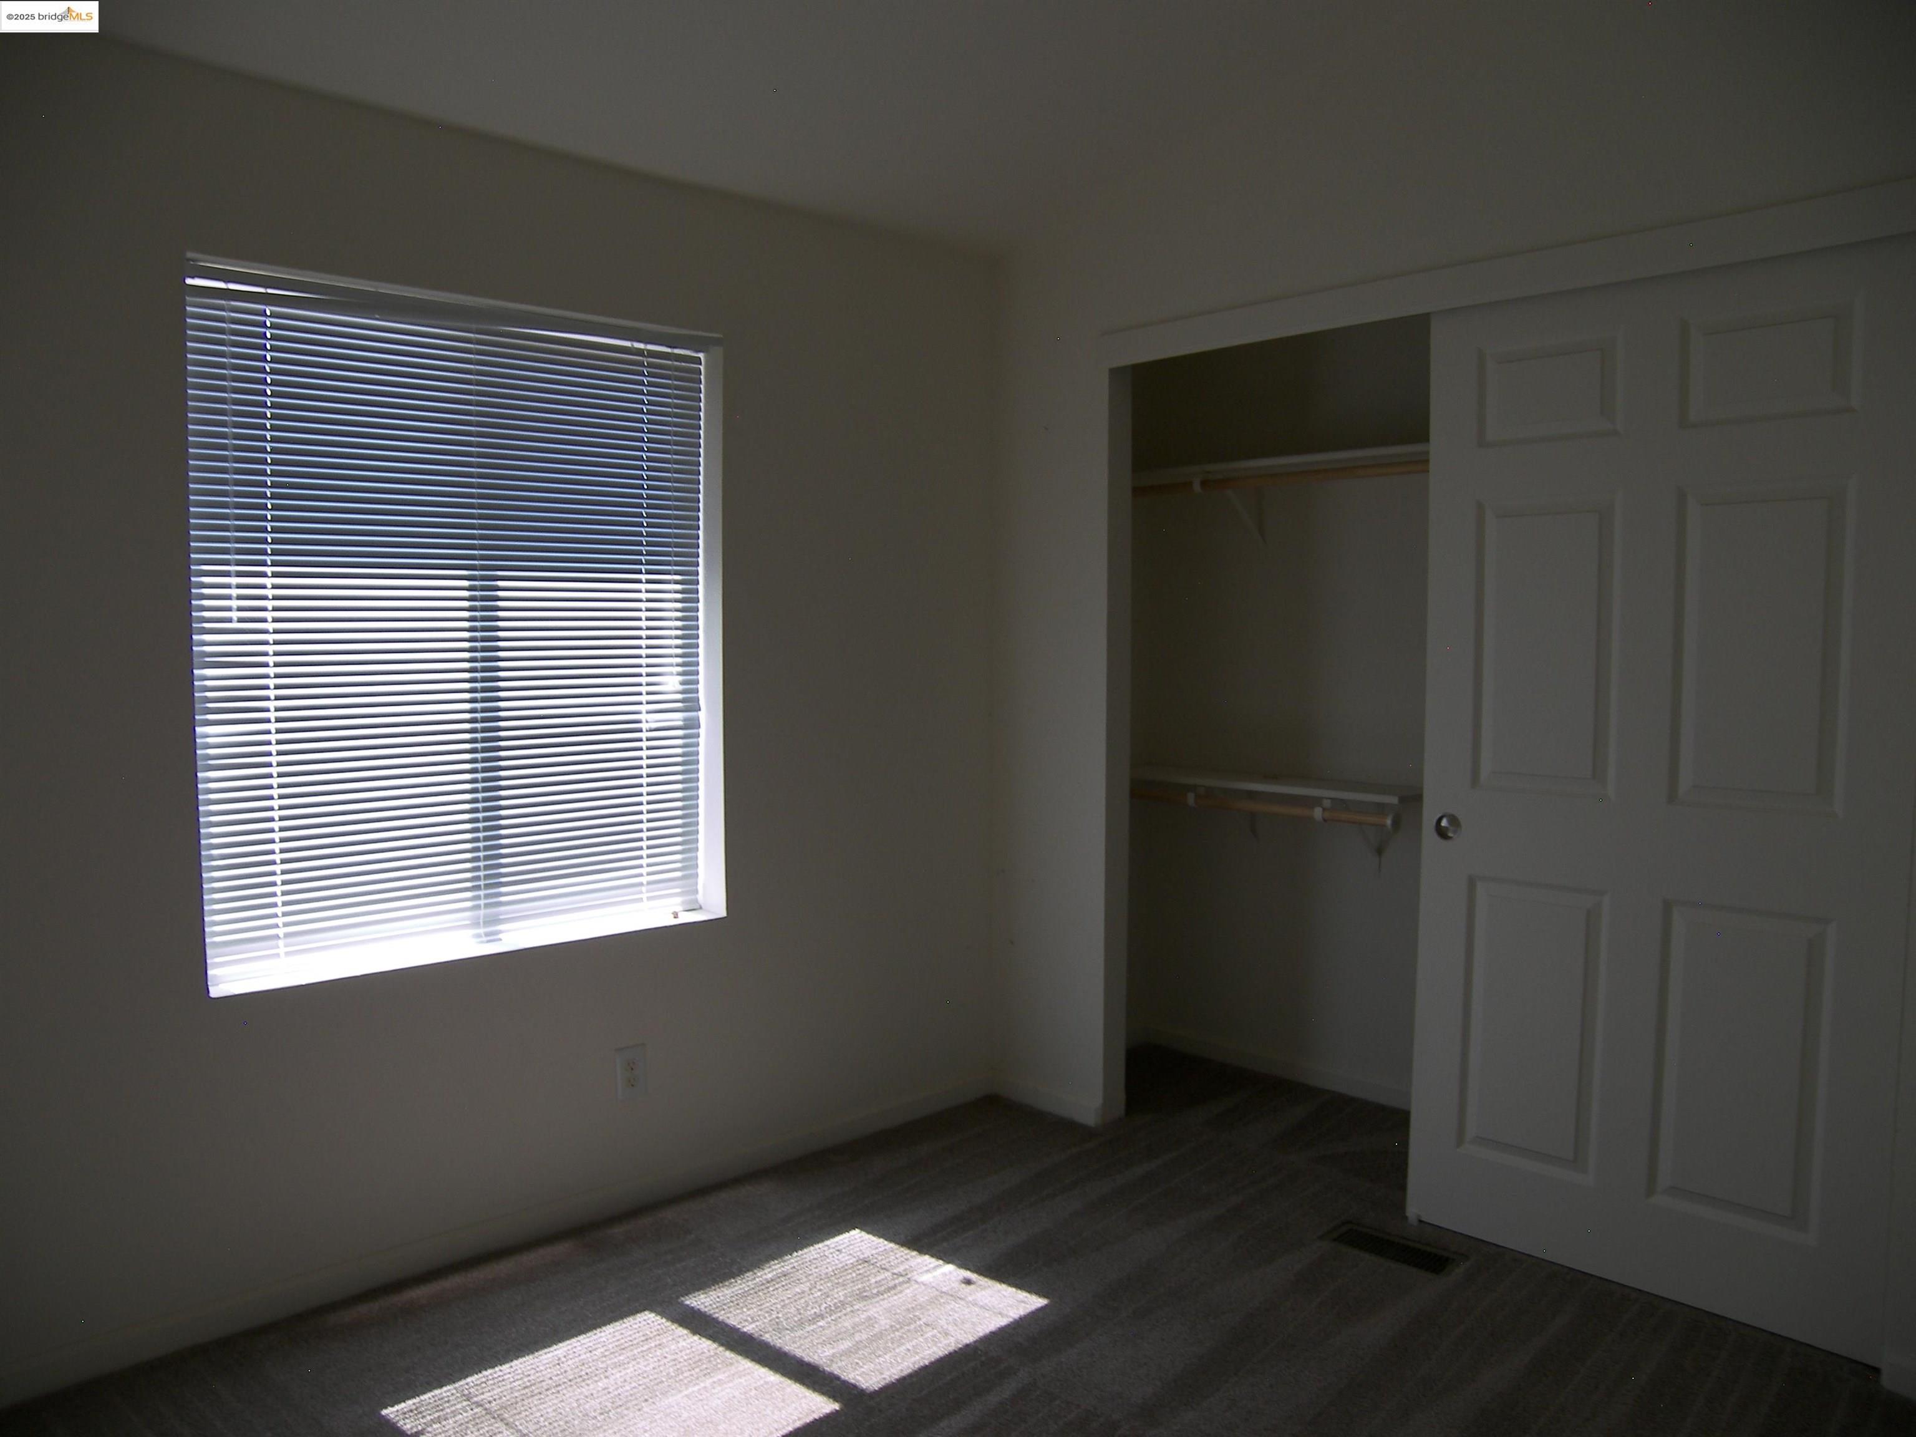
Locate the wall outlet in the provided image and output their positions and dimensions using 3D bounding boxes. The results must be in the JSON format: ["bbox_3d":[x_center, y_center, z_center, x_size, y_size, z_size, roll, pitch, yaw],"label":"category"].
[{"bbox_3d":[-0.735,0.802,3.005,0.075,0.117,0.010,-3,5,-44],"label":"wall outlet"}]

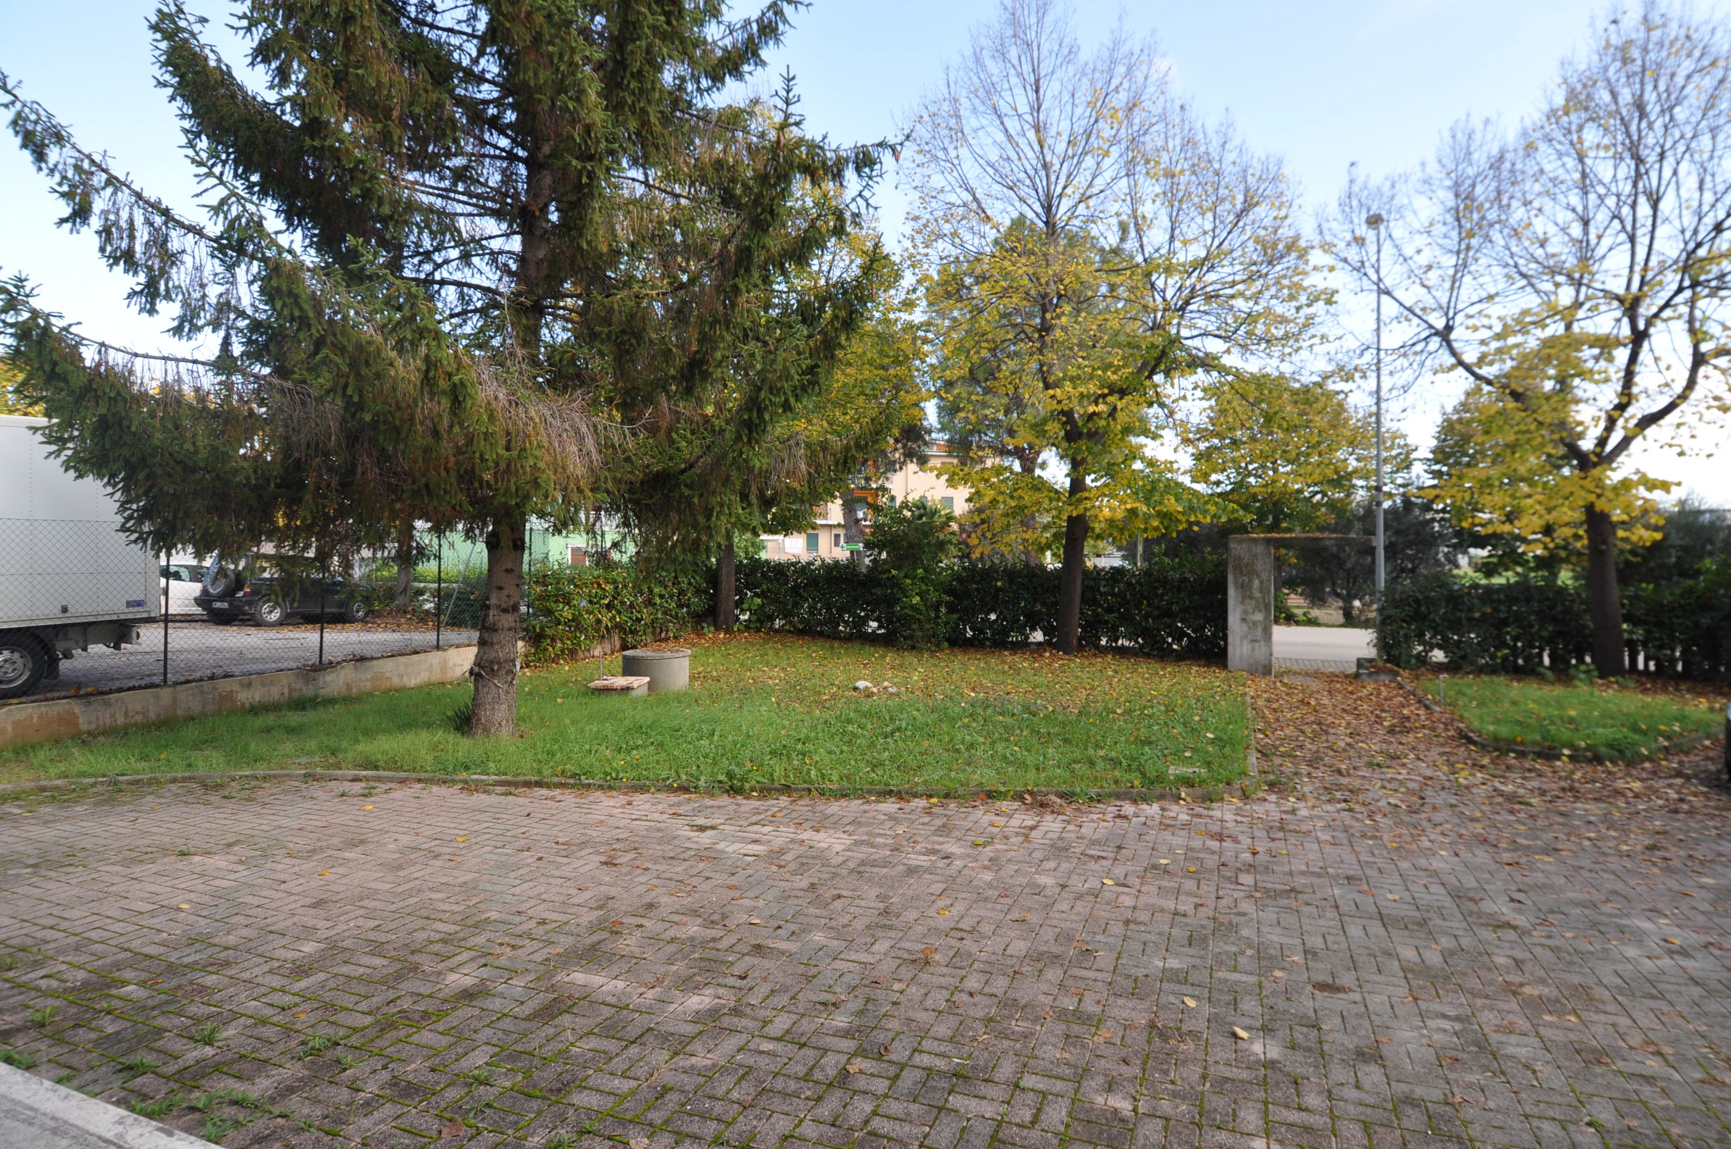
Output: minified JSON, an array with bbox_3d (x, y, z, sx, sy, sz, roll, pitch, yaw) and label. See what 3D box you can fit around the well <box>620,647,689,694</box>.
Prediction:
[{"bbox_3d":[-3.220,1.477,13.272,1.060,0.580,1.060,0,-1,0],"label":"well"}]

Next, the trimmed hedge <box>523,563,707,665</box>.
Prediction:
[{"bbox_3d":[-4.770,0.711,18.276,0.800,1.950,6.049,0,-1,25],"label":"trimmed hedge"}]

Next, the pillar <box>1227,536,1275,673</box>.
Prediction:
[{"bbox_3d":[7.368,0.626,16.569,0.740,2.630,0.500,0,-1,24],"label":"pillar"}]

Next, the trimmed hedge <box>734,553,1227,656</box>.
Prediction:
[{"bbox_3d":[2.041,0.714,19.404,11.300,2.000,0.850,0,-1,24],"label":"trimmed hedge"}]

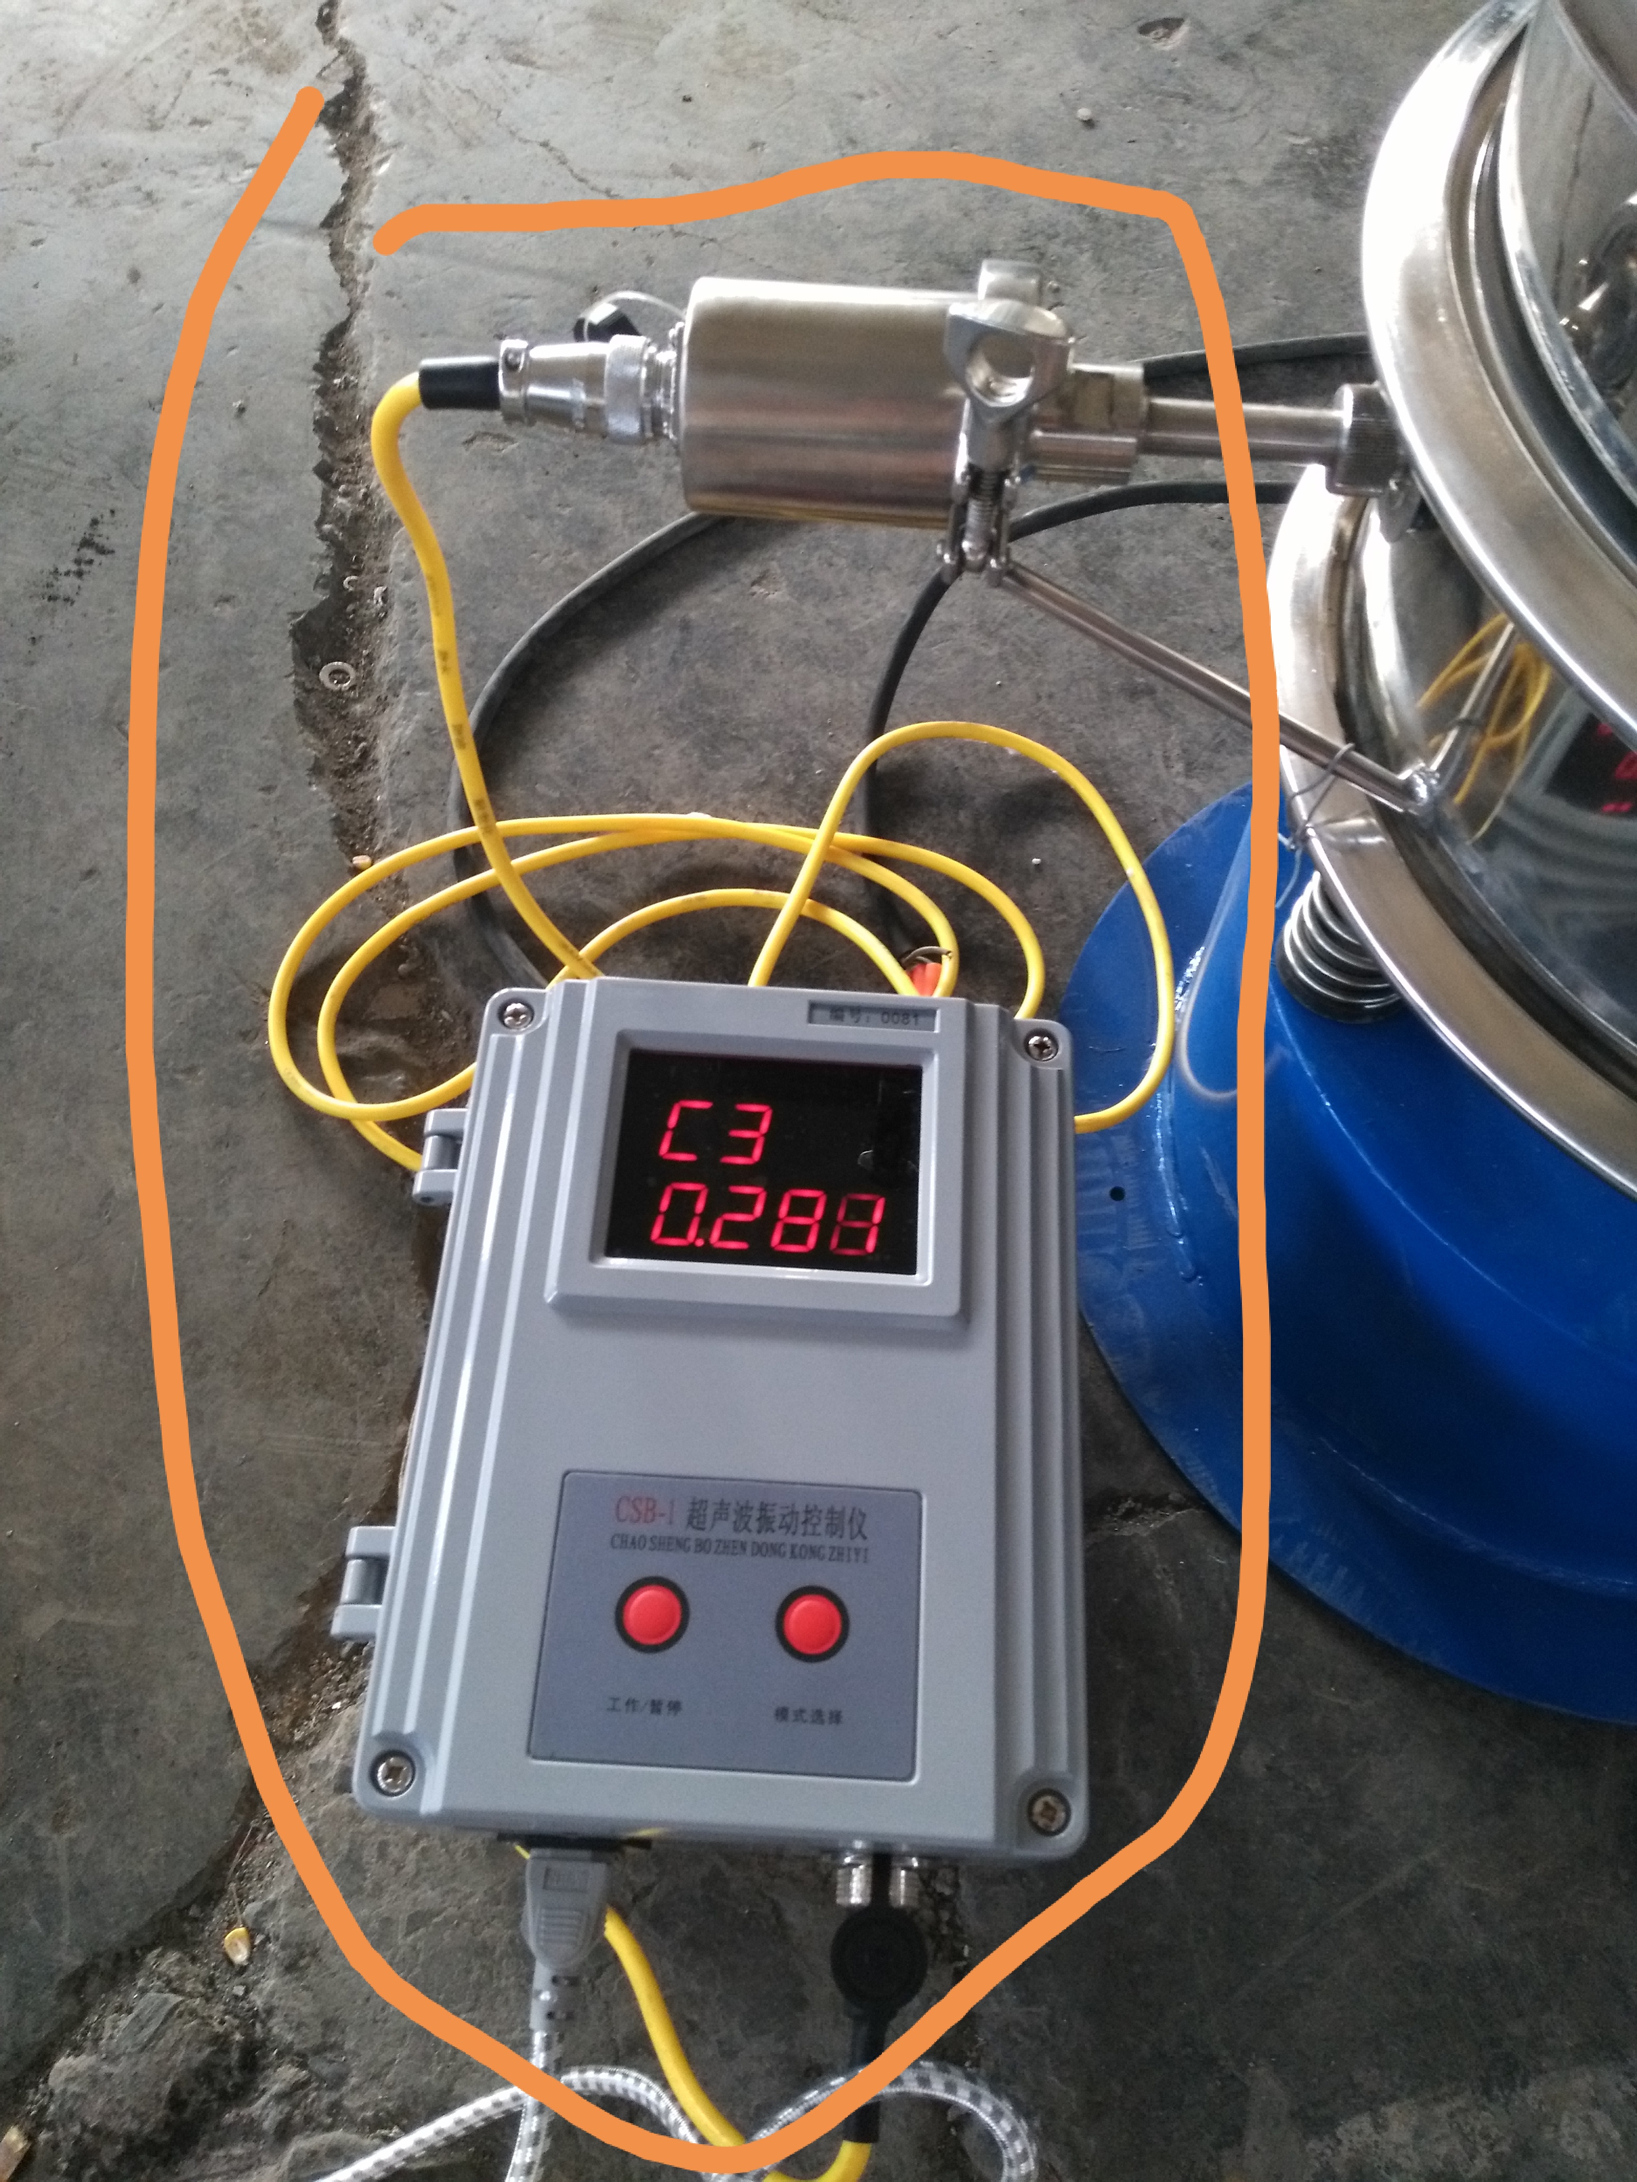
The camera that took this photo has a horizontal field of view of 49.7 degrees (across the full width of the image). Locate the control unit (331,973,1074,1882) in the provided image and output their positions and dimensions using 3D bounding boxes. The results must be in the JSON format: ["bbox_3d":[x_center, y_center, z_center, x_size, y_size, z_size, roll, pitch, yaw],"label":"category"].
[{"bbox_3d":[-0.032,0.112,0.622,0.236,0.100,0.289,3,61,0],"label":"control unit"}]

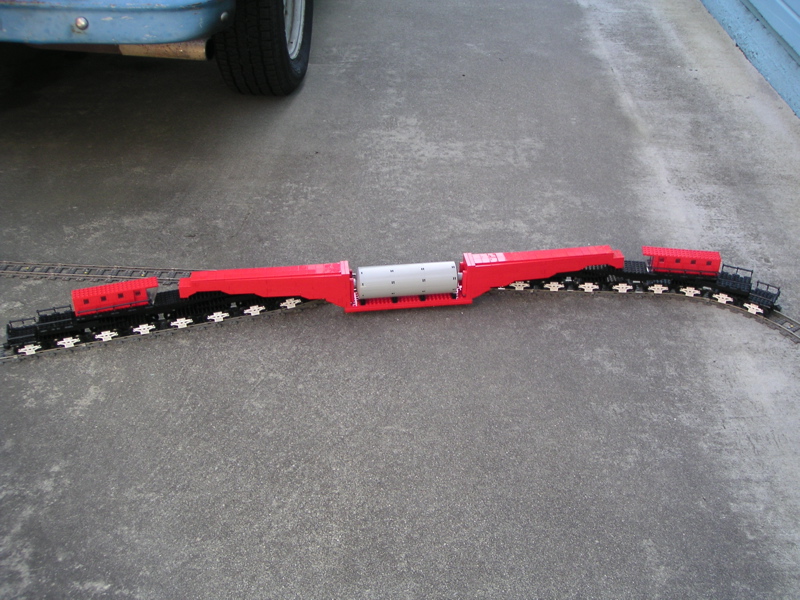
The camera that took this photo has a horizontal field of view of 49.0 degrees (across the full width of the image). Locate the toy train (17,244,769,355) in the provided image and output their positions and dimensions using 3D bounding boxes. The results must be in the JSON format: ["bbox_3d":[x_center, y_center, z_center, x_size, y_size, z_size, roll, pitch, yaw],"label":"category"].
[{"bbox_3d":[0.006,-0.017,1.737,1.530,0.107,0.180,-3,36,-5],"label":"toy train"}]

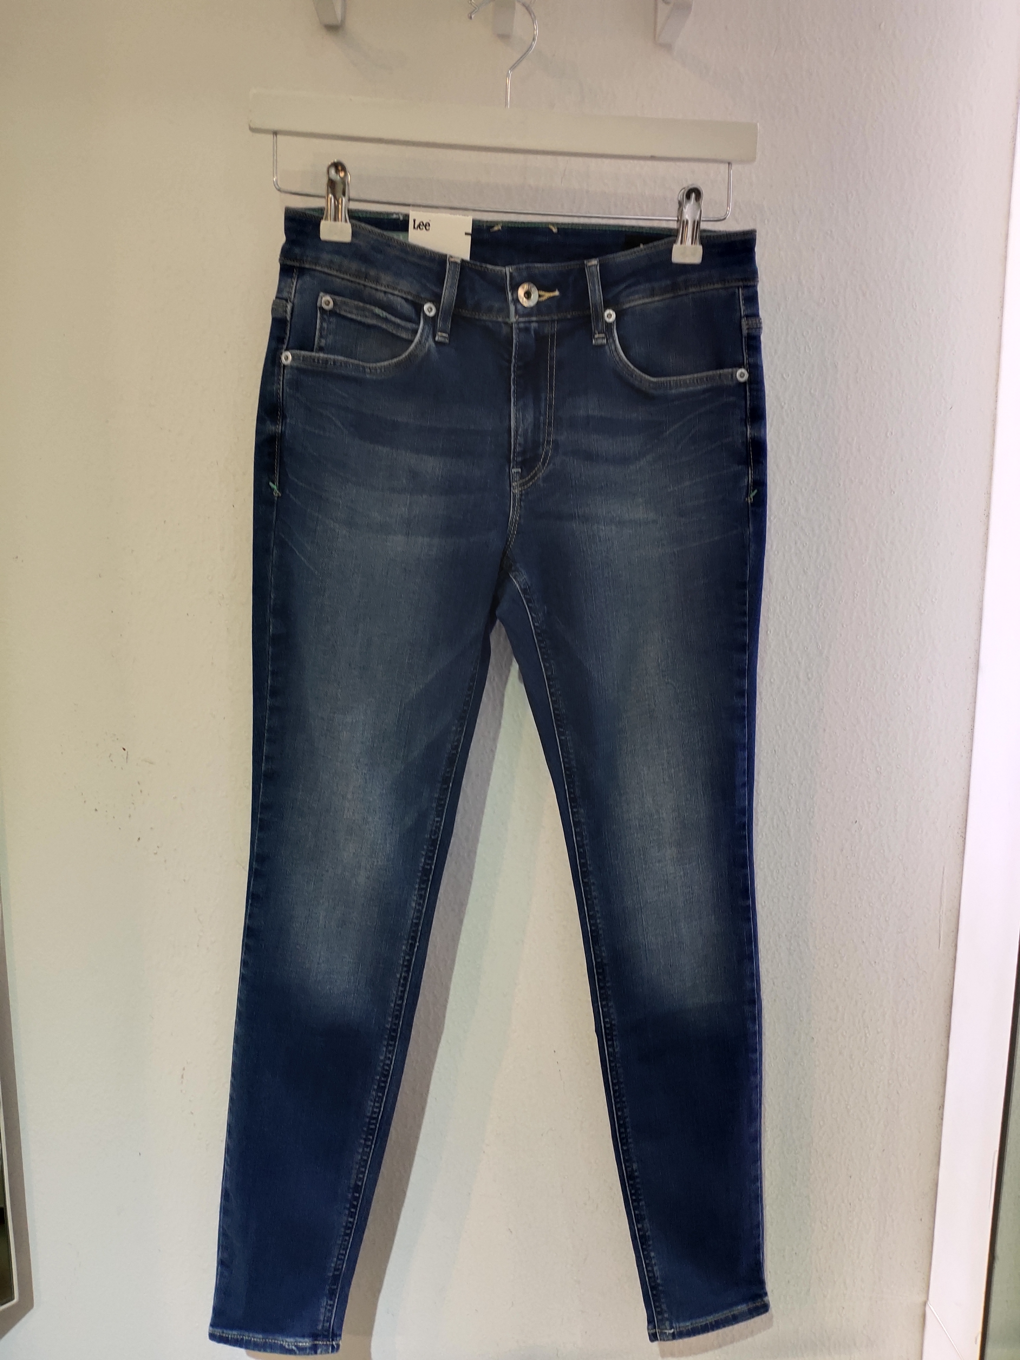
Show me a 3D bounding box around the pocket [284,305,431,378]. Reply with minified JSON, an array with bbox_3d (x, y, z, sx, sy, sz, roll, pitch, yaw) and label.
[{"bbox_3d":[-0.128,-0.285,0.897,0.121,0.055,0.020,1,9,0],"label":"pocket"}]

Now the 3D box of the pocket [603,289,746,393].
[{"bbox_3d":[0.142,-0.292,0.918,0.118,0.083,0.020,-1,9,-9],"label":"pocket"}]

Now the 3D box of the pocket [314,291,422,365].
[{"bbox_3d":[-0.119,-0.296,0.894,0.089,0.056,0.015,1,9,0],"label":"pocket"}]

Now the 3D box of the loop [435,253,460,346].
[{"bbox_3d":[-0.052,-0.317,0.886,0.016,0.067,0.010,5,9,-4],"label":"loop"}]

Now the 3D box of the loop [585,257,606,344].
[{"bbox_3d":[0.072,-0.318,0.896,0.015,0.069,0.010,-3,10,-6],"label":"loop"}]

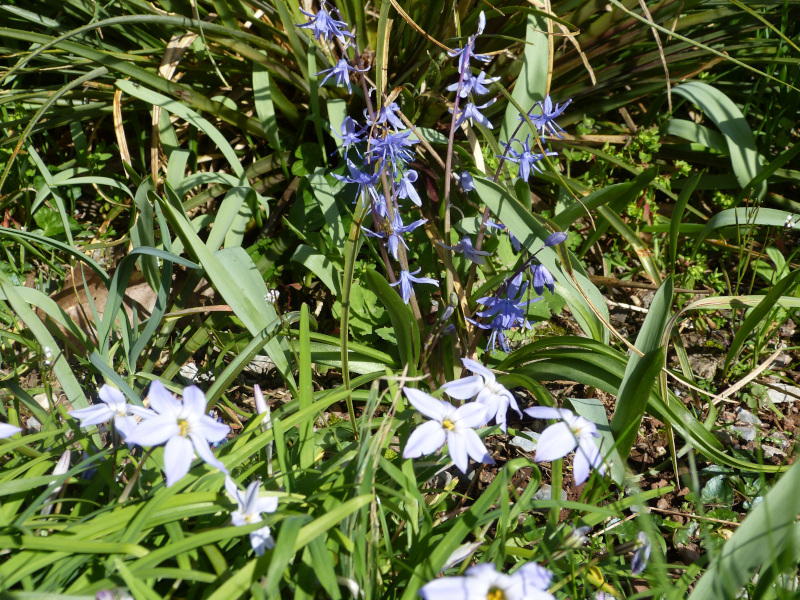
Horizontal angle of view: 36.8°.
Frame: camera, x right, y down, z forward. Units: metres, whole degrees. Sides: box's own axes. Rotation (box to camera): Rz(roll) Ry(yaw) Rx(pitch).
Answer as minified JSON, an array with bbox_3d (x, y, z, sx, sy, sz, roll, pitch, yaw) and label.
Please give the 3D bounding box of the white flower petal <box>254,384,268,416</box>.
[{"bbox_3d":[-0.059,0.043,0.510,0.007,0.017,0.007,-18,24,8],"label":"white flower petal"}]

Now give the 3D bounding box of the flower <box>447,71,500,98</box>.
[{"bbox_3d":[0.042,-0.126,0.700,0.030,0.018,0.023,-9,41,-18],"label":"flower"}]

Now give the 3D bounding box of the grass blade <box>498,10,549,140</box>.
[{"bbox_3d":[0.083,-0.149,0.800,0.030,0.100,0.015,17,28,10],"label":"grass blade"}]

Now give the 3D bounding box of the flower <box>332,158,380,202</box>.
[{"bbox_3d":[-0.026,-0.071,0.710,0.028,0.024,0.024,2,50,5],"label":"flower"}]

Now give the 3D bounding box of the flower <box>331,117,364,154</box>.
[{"bbox_3d":[-0.029,-0.091,0.665,0.019,0.021,0.018,4,38,8],"label":"flower"}]

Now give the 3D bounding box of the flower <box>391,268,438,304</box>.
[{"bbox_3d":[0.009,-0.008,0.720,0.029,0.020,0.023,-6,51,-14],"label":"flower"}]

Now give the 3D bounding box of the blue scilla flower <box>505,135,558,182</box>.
[{"bbox_3d":[0.072,-0.078,0.660,0.029,0.027,0.020,-3,30,-5],"label":"blue scilla flower"}]

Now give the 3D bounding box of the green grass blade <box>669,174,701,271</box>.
[{"bbox_3d":[0.189,-0.052,0.800,0.021,0.067,0.016,8,24,-4],"label":"green grass blade"}]

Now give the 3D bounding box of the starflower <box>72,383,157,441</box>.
[{"bbox_3d":[-0.122,0.048,0.510,0.038,0.022,0.026,-8,71,-15],"label":"starflower"}]

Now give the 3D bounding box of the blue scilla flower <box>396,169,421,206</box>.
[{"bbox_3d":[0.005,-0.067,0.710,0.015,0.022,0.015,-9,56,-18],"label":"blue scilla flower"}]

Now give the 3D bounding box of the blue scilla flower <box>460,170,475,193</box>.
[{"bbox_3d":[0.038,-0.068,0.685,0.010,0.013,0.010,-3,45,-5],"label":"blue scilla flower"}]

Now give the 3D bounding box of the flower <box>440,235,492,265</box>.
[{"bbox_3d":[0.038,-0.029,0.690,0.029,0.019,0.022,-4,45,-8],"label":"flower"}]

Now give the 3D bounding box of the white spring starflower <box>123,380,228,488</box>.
[{"bbox_3d":[-0.087,0.053,0.470,0.041,0.041,0.015,-3,-6,-7],"label":"white spring starflower"}]

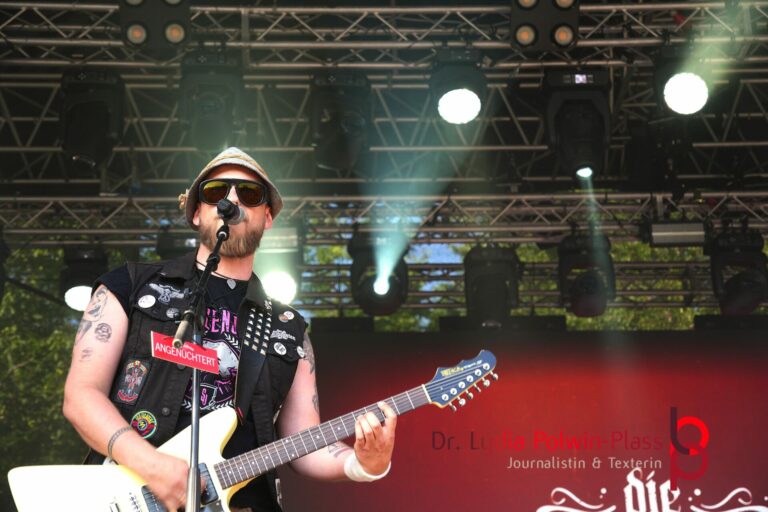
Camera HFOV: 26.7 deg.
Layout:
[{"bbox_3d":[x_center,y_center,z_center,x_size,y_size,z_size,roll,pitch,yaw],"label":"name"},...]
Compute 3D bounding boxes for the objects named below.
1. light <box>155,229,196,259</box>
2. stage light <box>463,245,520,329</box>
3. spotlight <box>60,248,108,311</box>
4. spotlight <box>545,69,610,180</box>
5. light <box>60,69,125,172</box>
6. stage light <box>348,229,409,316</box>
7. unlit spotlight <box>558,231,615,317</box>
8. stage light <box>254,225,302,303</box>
[{"bbox_3d":[-1.382,0.137,11.347,0.400,0.500,0.360,0,-22,0],"label":"light"},{"bbox_3d":[0.770,0.248,11.560,0.400,0.570,0.320,0,-22,0],"label":"stage light"},{"bbox_3d":[-2.133,0.185,11.564,0.350,0.430,0.320,0,-22,0],"label":"spotlight"},{"bbox_3d":[1.175,-0.790,9.821,0.400,0.610,0.320,0,-22,0],"label":"spotlight"},{"bbox_3d":[-1.768,-0.801,9.835,0.400,0.580,0.320,0,-22,0],"label":"light"},{"bbox_3d":[-0.031,0.120,11.332,0.400,0.500,0.380,0,-22,0],"label":"stage light"},{"bbox_3d":[1.422,0.120,11.332,0.400,0.500,0.380,0,-22,0],"label":"unlit spotlight"},{"bbox_3d":[-0.744,0.182,11.544,0.350,0.440,0.320,0,-22,0],"label":"stage light"}]

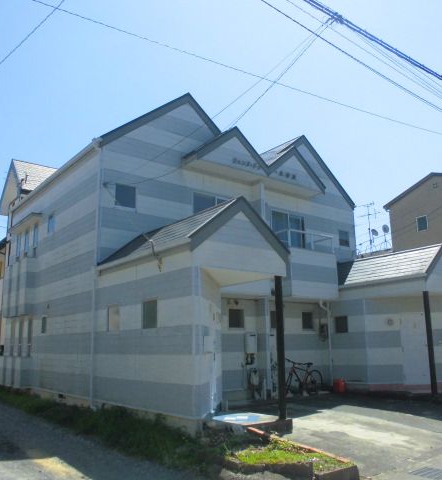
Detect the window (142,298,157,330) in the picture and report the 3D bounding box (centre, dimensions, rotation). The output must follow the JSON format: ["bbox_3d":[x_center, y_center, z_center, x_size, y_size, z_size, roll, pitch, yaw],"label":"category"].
[{"bbox_3d":[-1.286,1.337,8.674,0.100,0.530,0.540,9,-16,-38],"label":"window"}]

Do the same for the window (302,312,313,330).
[{"bbox_3d":[2.560,2.399,14.256,0.500,0.520,0.100,9,-15,-37],"label":"window"}]

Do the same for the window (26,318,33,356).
[{"bbox_3d":[-5.425,2.764,13.654,0.100,1.120,0.420,9,-16,-38],"label":"window"}]

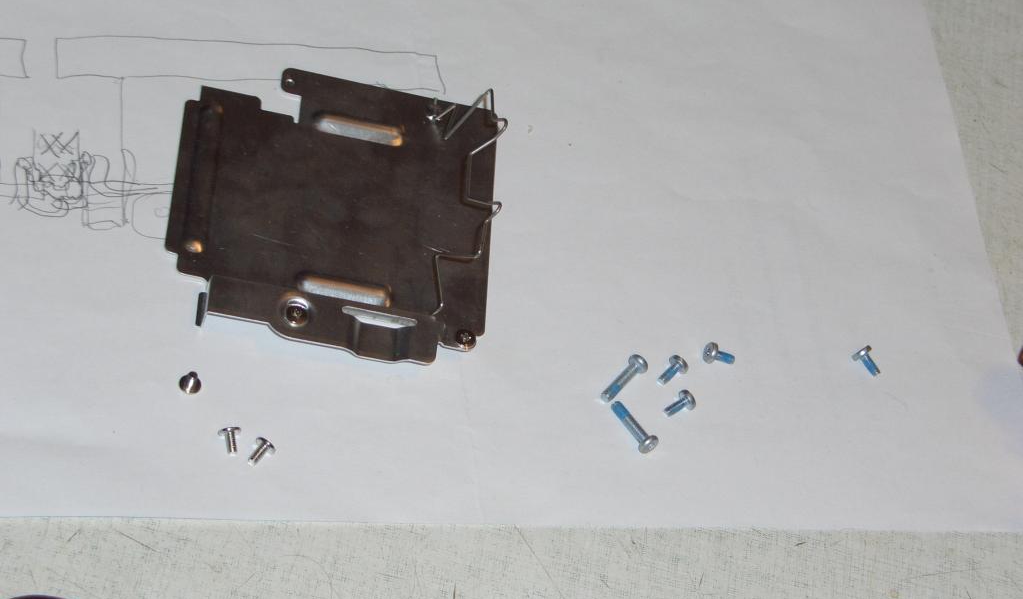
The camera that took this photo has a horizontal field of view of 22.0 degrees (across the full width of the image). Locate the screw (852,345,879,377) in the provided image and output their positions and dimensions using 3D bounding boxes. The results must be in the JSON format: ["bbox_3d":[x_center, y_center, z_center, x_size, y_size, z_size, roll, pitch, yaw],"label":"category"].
[{"bbox_3d":[0.085,0.015,0.626,0.005,0.005,0.007,-31,85,-29],"label":"screw"}]

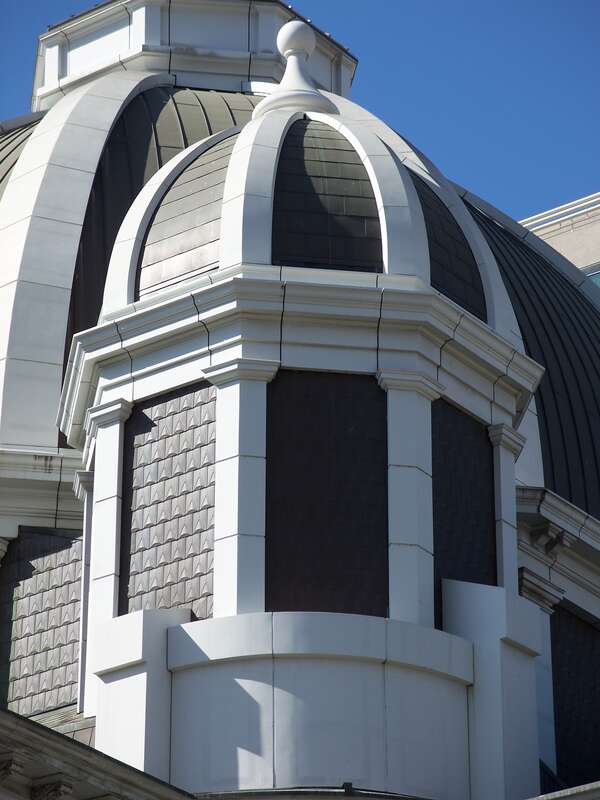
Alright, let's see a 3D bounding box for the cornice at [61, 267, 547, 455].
[{"bbox_3d":[-0.034,0.244,48.766,6.300,1.312,6.195,4,-27,-7],"label":"cornice"}]

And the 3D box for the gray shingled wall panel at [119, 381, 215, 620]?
[{"bbox_3d":[-1.610,1.564,45.740,1.575,3.675,0.231,-18,-32,32],"label":"gray shingled wall panel"}]

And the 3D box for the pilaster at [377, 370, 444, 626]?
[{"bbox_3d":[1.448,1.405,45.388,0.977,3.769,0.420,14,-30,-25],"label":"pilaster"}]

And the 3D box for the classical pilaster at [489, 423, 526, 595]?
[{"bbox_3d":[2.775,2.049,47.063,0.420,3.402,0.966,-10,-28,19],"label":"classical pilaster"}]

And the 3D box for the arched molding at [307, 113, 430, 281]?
[{"bbox_3d":[0.849,-2.848,48.690,0.756,3.937,2.573,15,-30,-27],"label":"arched molding"}]

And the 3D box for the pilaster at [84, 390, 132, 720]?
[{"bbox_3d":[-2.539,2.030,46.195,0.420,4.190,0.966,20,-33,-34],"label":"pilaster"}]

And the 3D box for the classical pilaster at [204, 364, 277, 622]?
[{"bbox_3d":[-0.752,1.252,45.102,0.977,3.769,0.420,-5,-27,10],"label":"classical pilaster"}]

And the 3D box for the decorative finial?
[{"bbox_3d":[-0.014,-4.679,51.247,1.208,1.628,1.208,4,-27,-7],"label":"decorative finial"}]

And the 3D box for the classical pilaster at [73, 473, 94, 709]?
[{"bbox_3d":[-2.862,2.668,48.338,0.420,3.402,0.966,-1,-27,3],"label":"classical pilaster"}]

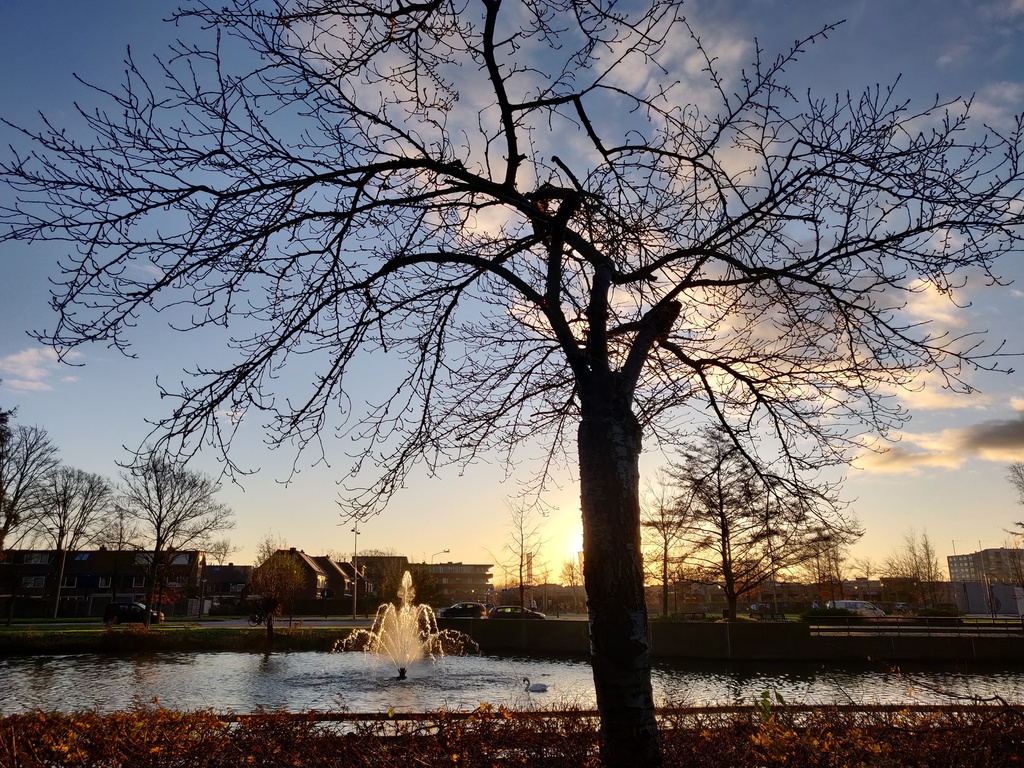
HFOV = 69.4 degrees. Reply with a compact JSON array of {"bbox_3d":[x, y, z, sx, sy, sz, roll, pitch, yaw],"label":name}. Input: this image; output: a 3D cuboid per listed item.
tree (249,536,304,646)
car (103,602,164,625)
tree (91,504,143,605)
[{"bbox_3d":[-14.877,12.983,46.732,3.540,6.570,3.470,0,-16,0],"label":"tree"},{"bbox_3d":[-29.576,17.946,57.786,4.050,1.560,1.750,0,-16,0],"label":"car"},{"bbox_3d":[-39.077,17.191,73.095,5.140,10.500,5.040,0,-16,0],"label":"tree"}]

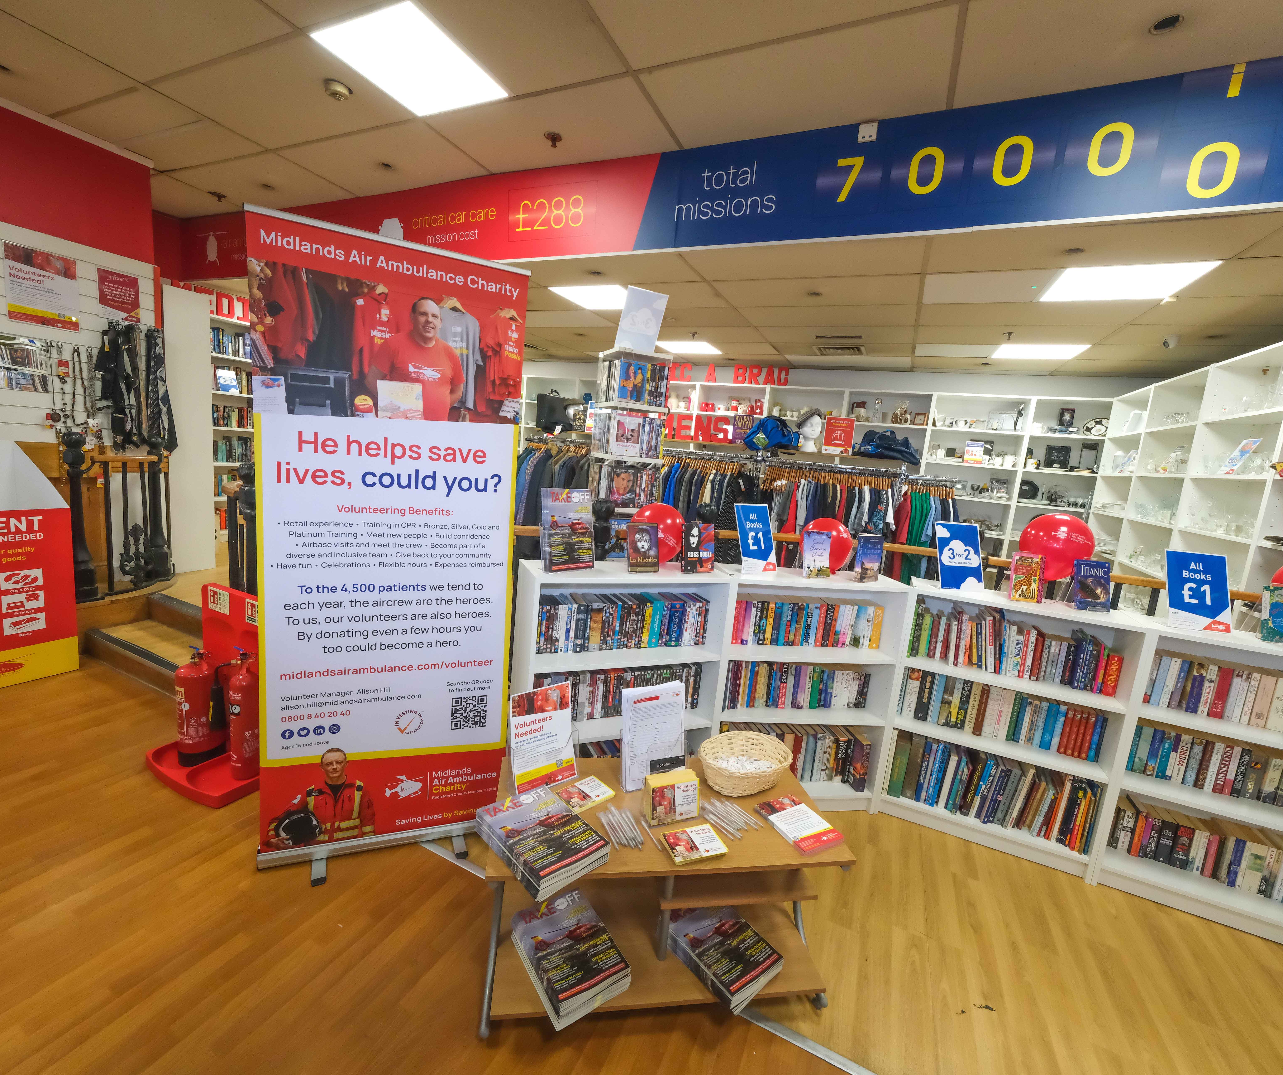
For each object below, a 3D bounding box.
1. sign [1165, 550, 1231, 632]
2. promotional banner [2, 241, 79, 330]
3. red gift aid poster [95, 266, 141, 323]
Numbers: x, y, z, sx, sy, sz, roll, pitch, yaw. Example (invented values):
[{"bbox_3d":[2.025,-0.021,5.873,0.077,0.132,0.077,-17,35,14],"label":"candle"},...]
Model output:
[{"bbox_3d":[2.117,0.204,2.046,0.212,0.298,0.030,6,-10,7],"label":"sign"},{"bbox_3d":[-3.590,-1.492,3.230,0.015,0.420,0.297,10,9,29],"label":"promotional banner"},{"bbox_3d":[-3.401,-1.570,3.502,0.010,0.297,0.210,10,9,28],"label":"red gift aid poster"}]

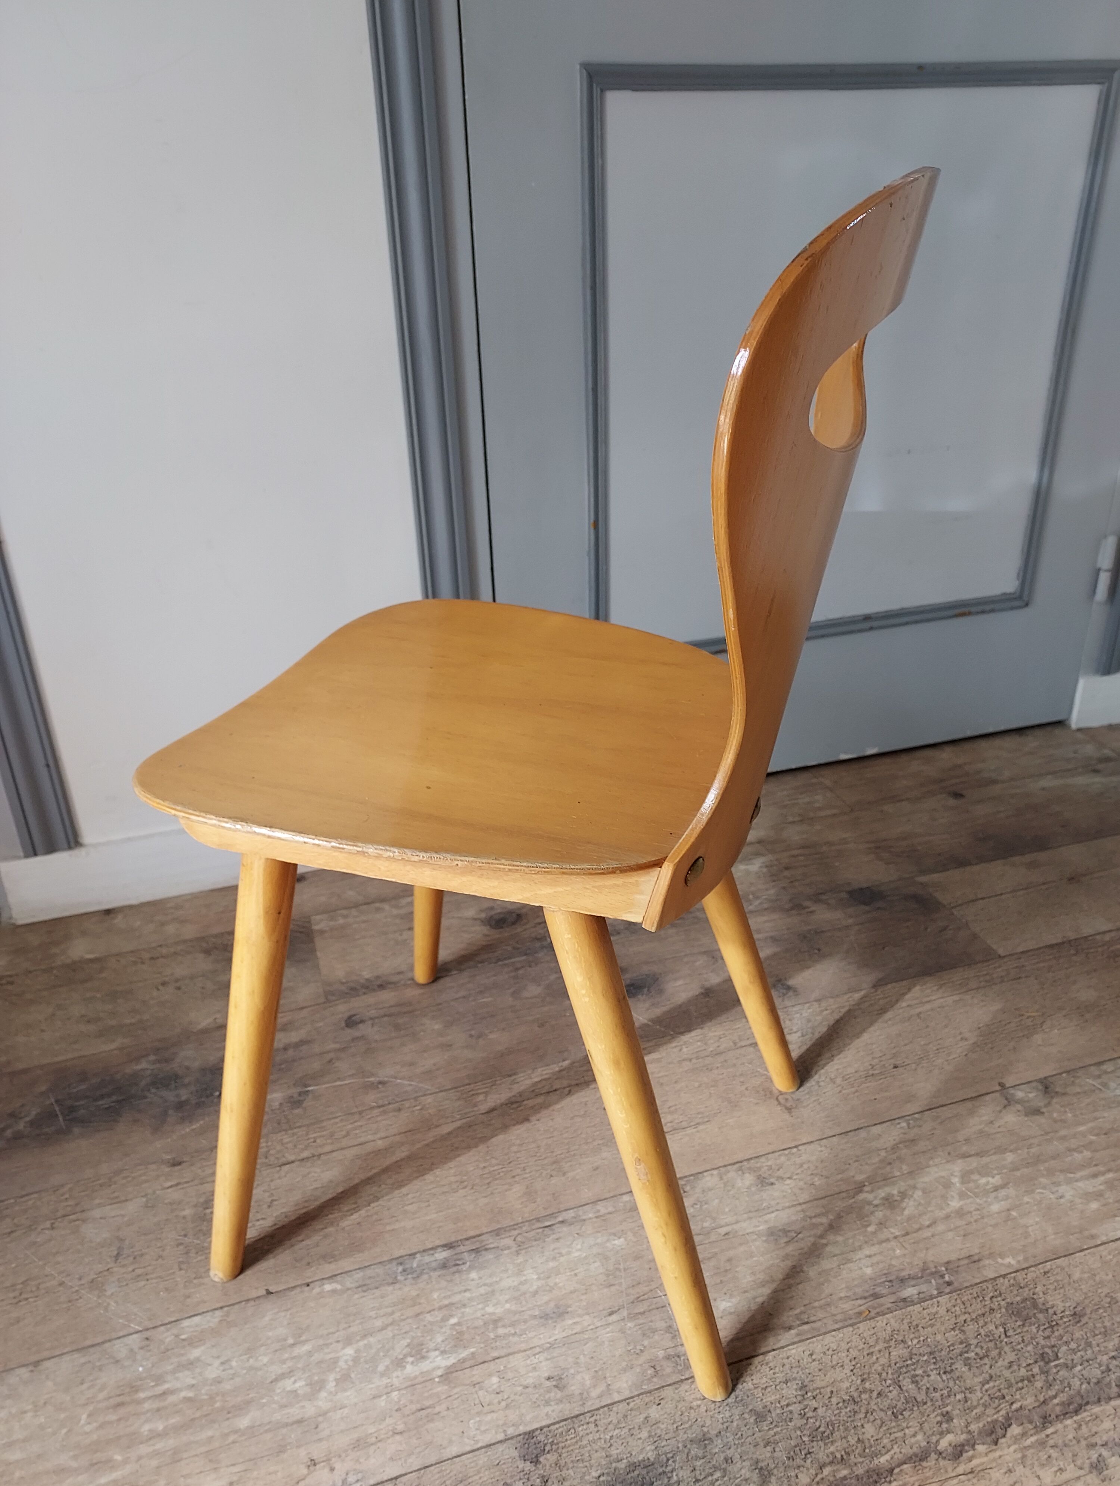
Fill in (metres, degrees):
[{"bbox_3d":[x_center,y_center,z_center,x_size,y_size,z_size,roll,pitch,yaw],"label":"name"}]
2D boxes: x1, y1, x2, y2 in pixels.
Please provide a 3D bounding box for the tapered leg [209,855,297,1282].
[{"bbox_3d":[-0.238,0.254,0.780,0.036,0.409,0.036,18,22,14],"label":"tapered leg"}]

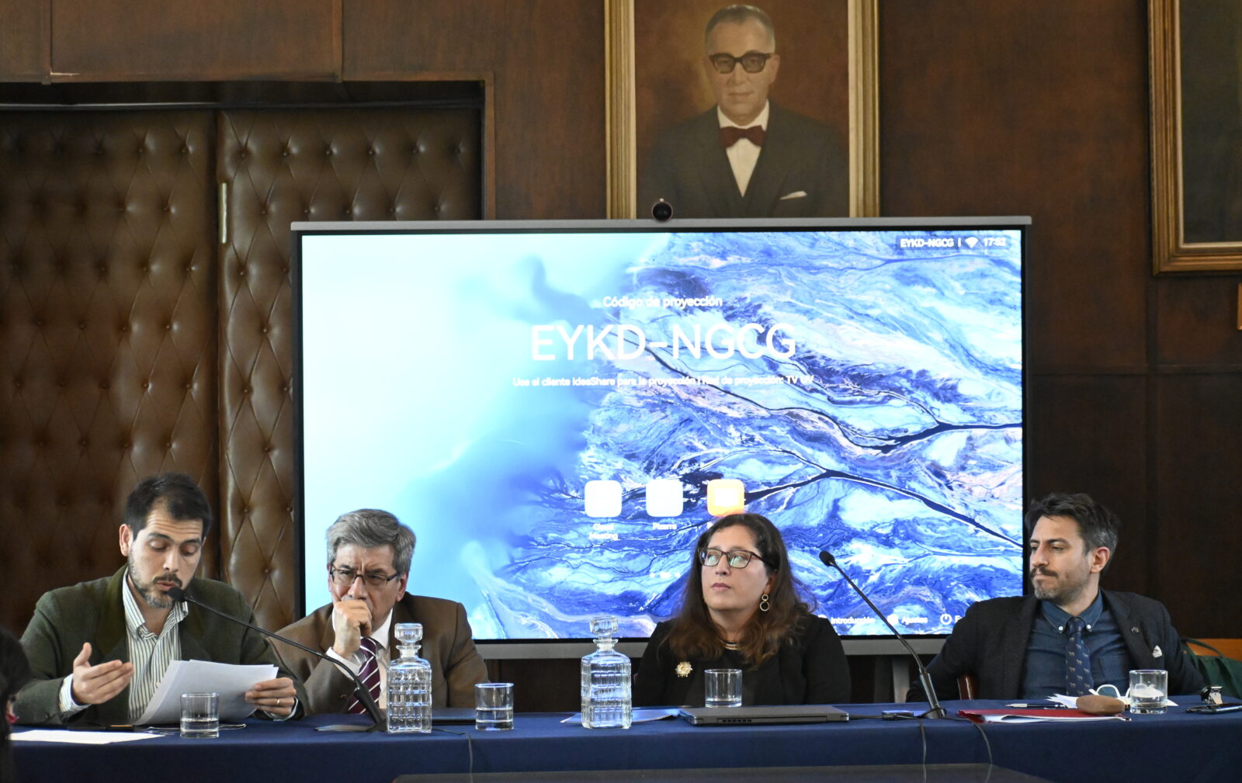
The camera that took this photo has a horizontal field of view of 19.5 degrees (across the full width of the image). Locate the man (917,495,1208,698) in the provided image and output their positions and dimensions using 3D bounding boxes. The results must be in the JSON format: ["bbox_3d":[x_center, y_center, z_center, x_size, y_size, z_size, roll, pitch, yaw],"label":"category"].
[{"bbox_3d":[1.000,0.845,8.220,0.680,1.220,0.820,0,0,1],"label":"man"}]

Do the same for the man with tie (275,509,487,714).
[{"bbox_3d":[-0.535,0.865,8.000,0.540,1.200,0.780,0,0,9],"label":"man with tie"}]

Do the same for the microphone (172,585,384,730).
[{"bbox_3d":[-0.730,0.567,7.710,0.500,0.300,0.100,0,0,15],"label":"microphone"}]

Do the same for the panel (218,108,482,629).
[{"bbox_3d":[-0.755,0.325,10.120,0.740,2.220,0.080,0,0,-2],"label":"panel"}]

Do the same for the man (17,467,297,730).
[{"bbox_3d":[-0.995,0.820,7.830,0.640,1.290,0.780,0,0,-6],"label":"man"}]

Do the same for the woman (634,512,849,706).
[{"bbox_3d":[0.272,0.866,8.080,0.500,1.190,0.760,0,0,10],"label":"woman"}]

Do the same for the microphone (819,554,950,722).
[{"bbox_3d":[0.560,0.530,7.900,0.360,0.350,0.100,0,0,42],"label":"microphone"}]

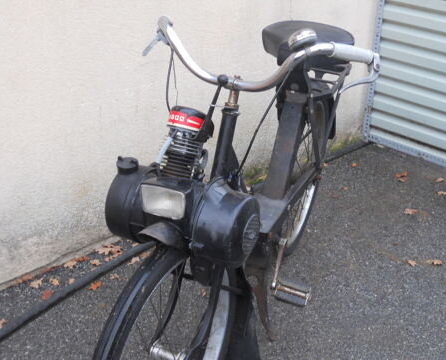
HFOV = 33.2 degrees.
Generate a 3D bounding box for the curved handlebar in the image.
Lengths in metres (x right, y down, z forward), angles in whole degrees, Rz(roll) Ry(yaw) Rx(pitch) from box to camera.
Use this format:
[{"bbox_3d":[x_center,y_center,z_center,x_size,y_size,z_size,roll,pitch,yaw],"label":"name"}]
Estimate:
[{"bbox_3d":[0.047,-0.269,1.633,0.560,0.140,0.160,16,28,28],"label":"curved handlebar"}]

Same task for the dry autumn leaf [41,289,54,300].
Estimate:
[{"bbox_3d":[-0.561,0.365,2.393,0.036,0.012,0.056,5,25,6],"label":"dry autumn leaf"}]

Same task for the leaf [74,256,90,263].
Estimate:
[{"bbox_3d":[-0.472,0.267,2.514,0.055,0.013,0.028,-20,33,-35],"label":"leaf"}]

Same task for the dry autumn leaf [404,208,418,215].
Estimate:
[{"bbox_3d":[0.753,0.127,3.006,0.052,0.012,0.046,1,24,-1],"label":"dry autumn leaf"}]

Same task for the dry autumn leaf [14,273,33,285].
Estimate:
[{"bbox_3d":[-0.639,0.319,2.401,0.067,0.016,0.035,-20,33,-36],"label":"dry autumn leaf"}]

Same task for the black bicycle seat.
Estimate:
[{"bbox_3d":[0.238,-0.390,2.124,0.248,0.095,0.262,12,29,18],"label":"black bicycle seat"}]

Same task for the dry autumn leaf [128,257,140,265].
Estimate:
[{"bbox_3d":[-0.310,0.280,2.599,0.031,0.012,0.054,19,30,34],"label":"dry autumn leaf"}]

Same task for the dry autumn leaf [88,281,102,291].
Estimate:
[{"bbox_3d":[-0.419,0.346,2.446,0.036,0.012,0.056,17,28,29],"label":"dry autumn leaf"}]

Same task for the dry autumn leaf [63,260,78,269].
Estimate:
[{"bbox_3d":[-0.506,0.282,2.486,0.047,0.013,0.034,-18,32,-33],"label":"dry autumn leaf"}]

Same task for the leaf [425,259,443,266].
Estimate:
[{"bbox_3d":[0.715,0.278,2.527,0.059,0.013,0.034,1,26,0],"label":"leaf"}]

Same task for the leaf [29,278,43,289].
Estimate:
[{"bbox_3d":[-0.610,0.339,2.448,0.042,0.012,0.055,9,25,15],"label":"leaf"}]

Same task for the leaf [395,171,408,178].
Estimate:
[{"bbox_3d":[0.798,-0.025,3.339,0.042,0.016,0.065,20,30,34],"label":"leaf"}]

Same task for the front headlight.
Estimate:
[{"bbox_3d":[-0.106,0.036,1.459,0.093,0.062,0.040,14,29,24],"label":"front headlight"}]

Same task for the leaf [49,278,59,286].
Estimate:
[{"bbox_3d":[-0.538,0.329,2.390,0.036,0.012,0.036,1,26,0],"label":"leaf"}]

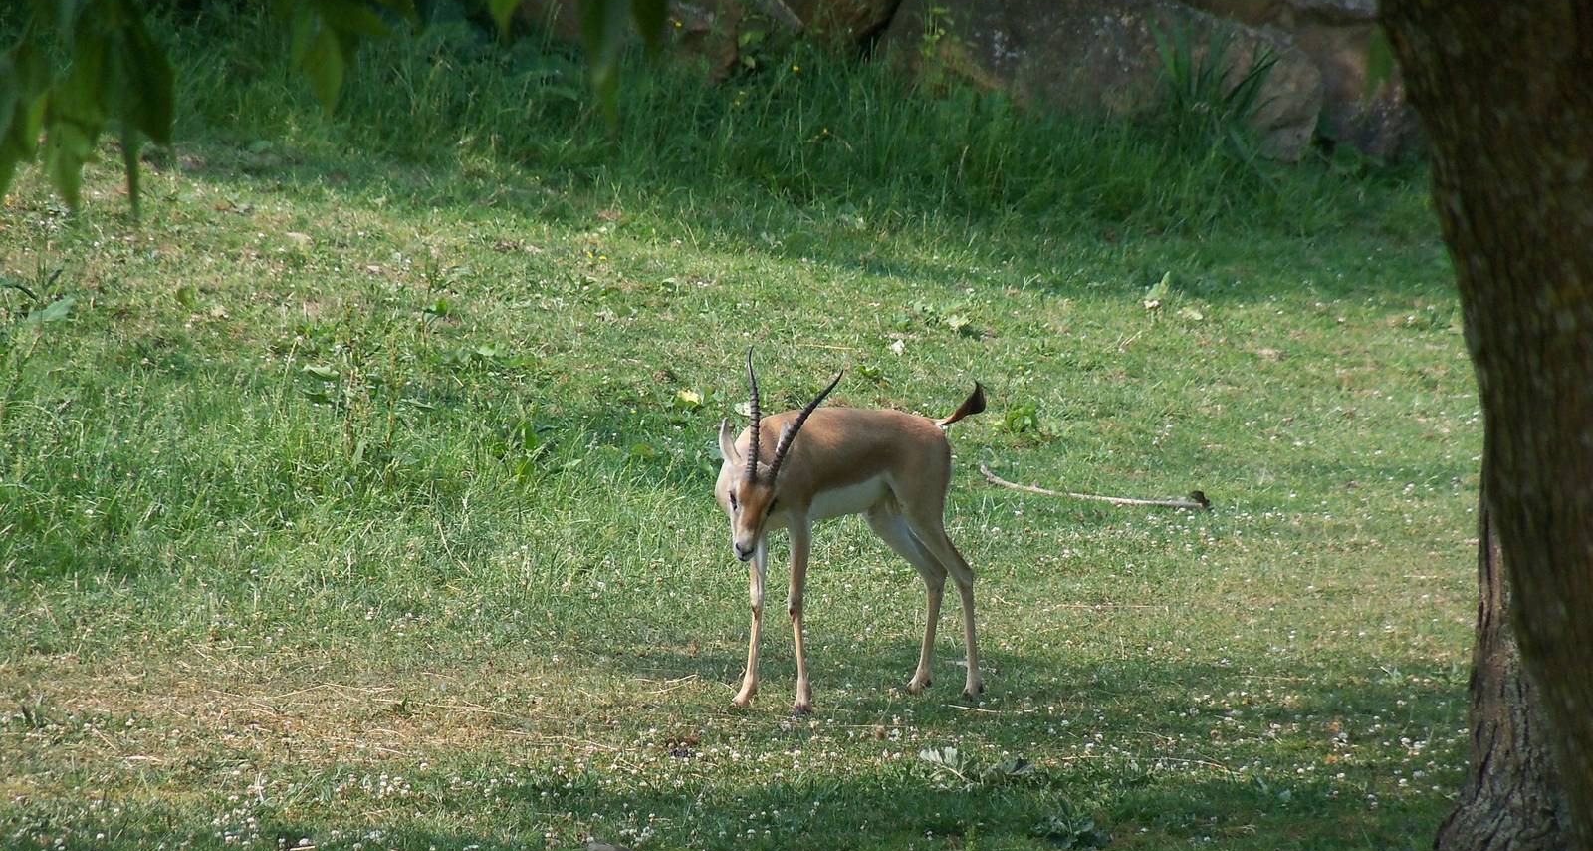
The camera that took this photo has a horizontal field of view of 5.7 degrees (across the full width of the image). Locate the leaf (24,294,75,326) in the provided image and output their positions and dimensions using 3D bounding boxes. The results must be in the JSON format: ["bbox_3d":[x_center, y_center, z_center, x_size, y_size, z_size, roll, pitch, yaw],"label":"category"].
[{"bbox_3d":[-2.017,-0.311,43.500,0.140,0.080,0.080,0,5,0],"label":"leaf"}]

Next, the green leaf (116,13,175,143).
[{"bbox_3d":[-0.526,-0.281,13.000,0.050,0.108,0.040,0,5,0],"label":"green leaf"}]

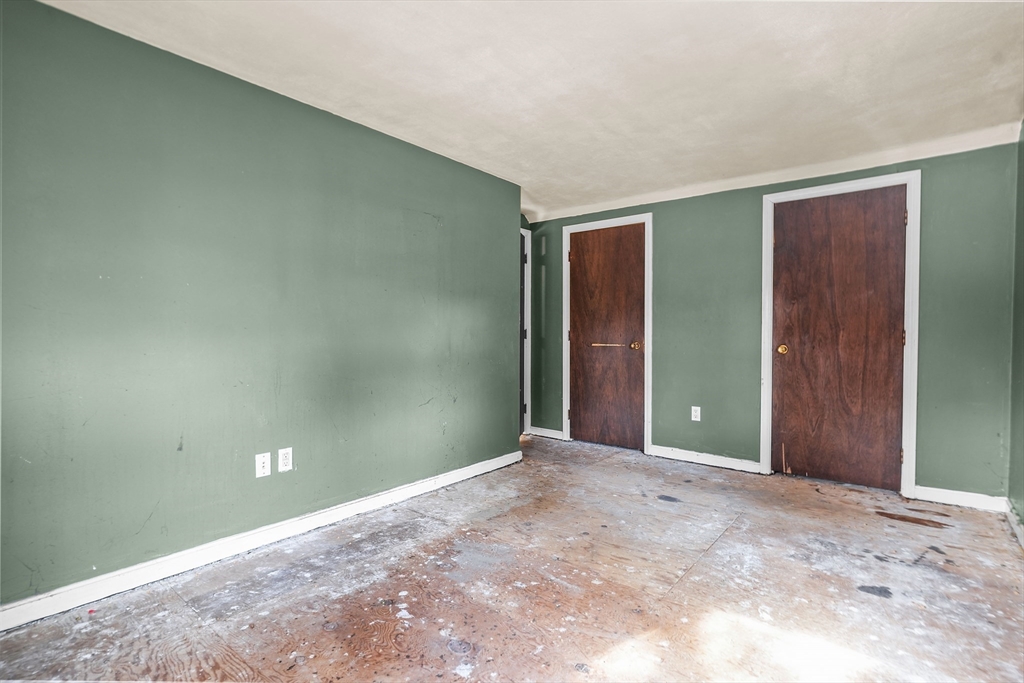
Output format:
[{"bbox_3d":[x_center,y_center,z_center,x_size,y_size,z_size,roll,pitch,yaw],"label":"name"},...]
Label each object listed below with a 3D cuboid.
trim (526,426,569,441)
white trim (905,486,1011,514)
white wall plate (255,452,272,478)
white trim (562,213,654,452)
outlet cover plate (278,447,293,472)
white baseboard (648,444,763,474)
[{"bbox_3d":[0.349,0.933,4.934,0.406,0.084,0.020,1,1,39],"label":"trim"},{"bbox_3d":[2.754,0.971,2.978,0.419,0.089,0.020,1,1,39],"label":"white trim"},{"bbox_3d":[-1.244,0.619,2.417,0.010,0.116,0.072,1,1,39],"label":"white wall plate"},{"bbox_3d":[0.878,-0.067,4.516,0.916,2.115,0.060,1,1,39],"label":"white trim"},{"bbox_3d":[-1.172,0.614,2.505,0.010,0.115,0.072,1,1,39],"label":"outlet cover plate"},{"bbox_3d":[1.557,0.958,3.951,0.867,0.085,0.020,1,1,39],"label":"white baseboard"}]

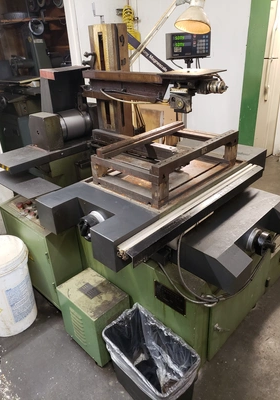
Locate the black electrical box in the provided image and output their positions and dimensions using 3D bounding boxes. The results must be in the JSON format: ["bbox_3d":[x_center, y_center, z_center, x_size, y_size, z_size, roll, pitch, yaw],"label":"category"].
[{"bbox_3d":[0.314,-0.993,1.938,0.280,0.142,0.082,-13,28,-20],"label":"black electrical box"}]

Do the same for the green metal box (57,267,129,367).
[{"bbox_3d":[-0.203,0.531,1.386,0.283,0.282,0.183,21,35,41],"label":"green metal box"}]

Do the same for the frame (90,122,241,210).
[{"bbox_3d":[0.137,-0.205,1.454,0.401,0.171,0.614,20,34,39],"label":"frame"}]

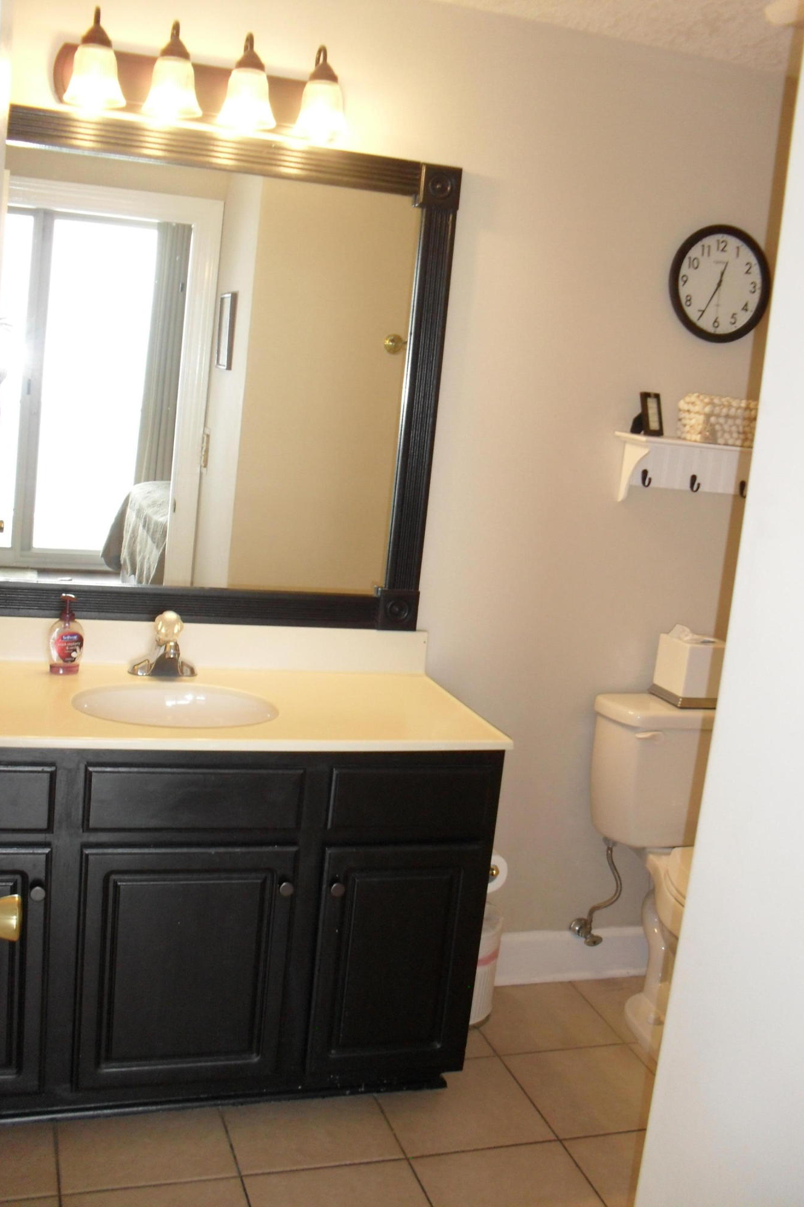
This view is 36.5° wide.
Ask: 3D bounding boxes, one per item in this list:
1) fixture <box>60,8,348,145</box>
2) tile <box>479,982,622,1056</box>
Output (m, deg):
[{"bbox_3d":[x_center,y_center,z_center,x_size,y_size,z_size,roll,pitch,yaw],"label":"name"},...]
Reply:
[{"bbox_3d":[-0.379,-1.045,2.420,0.597,0.190,0.180,2,10,-18],"label":"fixture"},{"bbox_3d":[0.336,1.023,3.017,0.330,0.010,0.325,2,11,-18],"label":"tile"}]

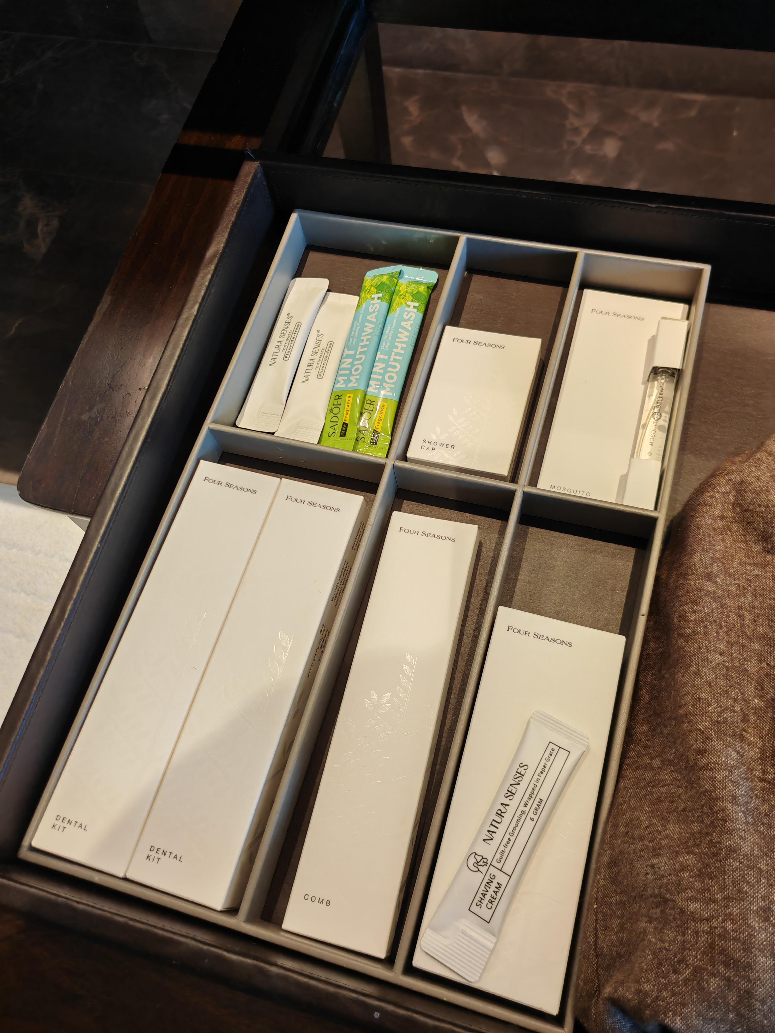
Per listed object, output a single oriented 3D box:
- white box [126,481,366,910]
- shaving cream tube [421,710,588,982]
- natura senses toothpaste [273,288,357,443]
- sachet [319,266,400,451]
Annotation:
[{"bbox_3d":[-0.063,0.080,0.386,0.047,0.025,0.203,13,69,14],"label":"white box"},{"bbox_3d":[0.051,0.136,0.328,0.025,0.008,0.108,26,72,18],"label":"shaving cream tube"},{"bbox_3d":[-0.040,-0.089,0.468,0.027,0.008,0.113,12,68,13],"label":"natura senses toothpaste"},{"bbox_3d":[-0.016,-0.098,0.469,0.022,0.008,0.136,8,68,12],"label":"sachet"}]

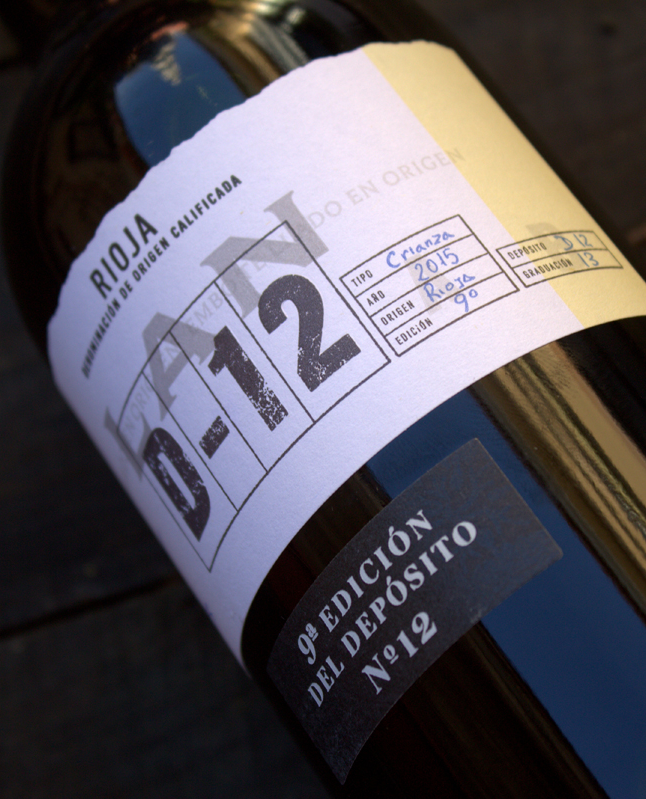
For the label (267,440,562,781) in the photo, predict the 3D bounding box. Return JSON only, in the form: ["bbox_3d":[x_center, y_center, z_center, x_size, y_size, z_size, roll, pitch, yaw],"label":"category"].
[{"bbox_3d":[0.008,0.026,0.278,0.043,0.007,0.018,-49,62,26],"label":"label"}]

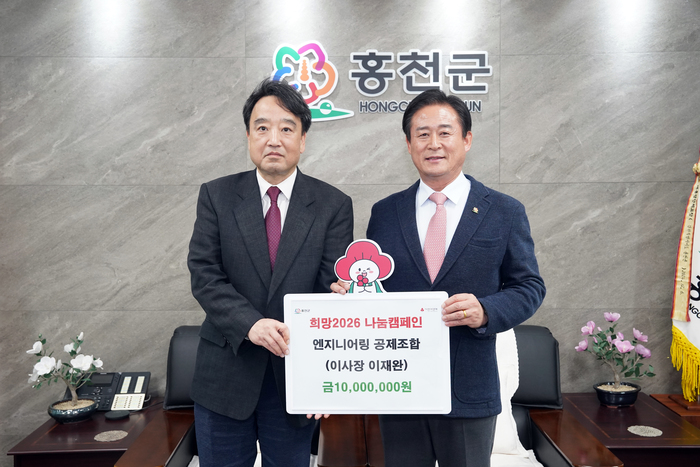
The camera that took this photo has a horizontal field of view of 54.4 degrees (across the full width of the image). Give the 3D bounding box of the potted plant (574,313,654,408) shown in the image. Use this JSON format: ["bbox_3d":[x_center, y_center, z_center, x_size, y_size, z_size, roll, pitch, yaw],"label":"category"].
[{"bbox_3d":[1.196,0.568,3.079,0.345,0.395,0.260,0,3,3],"label":"potted plant"}]

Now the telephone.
[{"bbox_3d":[-1.091,0.702,3.055,0.345,0.130,0.210,0,3,-5],"label":"telephone"}]

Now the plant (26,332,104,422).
[{"bbox_3d":[-1.204,0.597,2.880,0.320,0.355,0.240,-1,3,-8],"label":"plant"}]

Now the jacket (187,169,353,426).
[{"bbox_3d":[-0.229,0.172,1.930,0.470,0.715,0.340,-1,3,-9],"label":"jacket"}]

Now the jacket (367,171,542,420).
[{"bbox_3d":[0.300,0.170,1.930,0.485,0.680,0.340,0,3,13],"label":"jacket"}]

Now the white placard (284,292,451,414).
[{"bbox_3d":[0.044,0.302,1.725,0.420,0.308,0.018,-1,1,4],"label":"white placard"}]

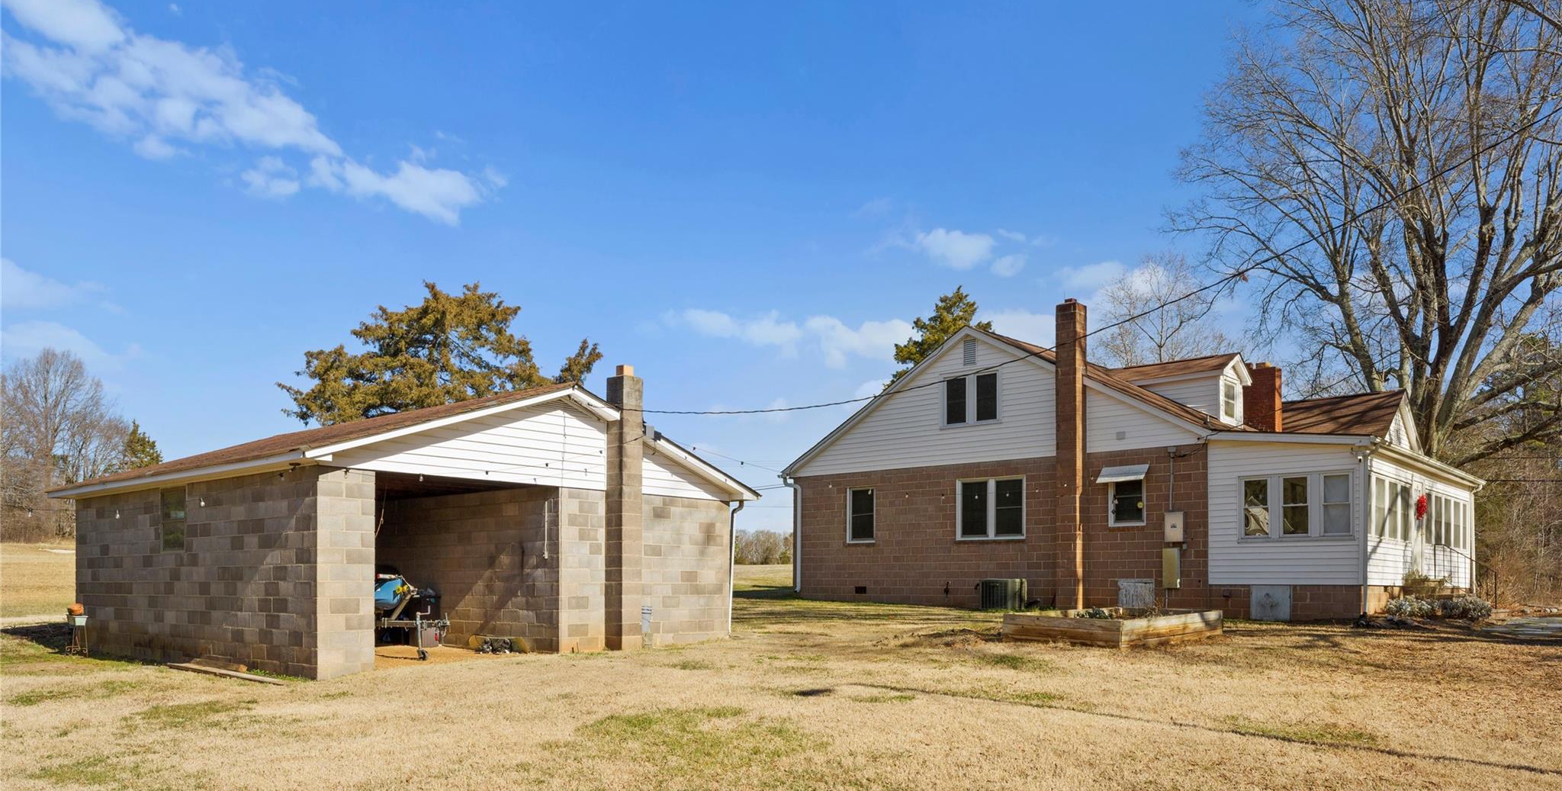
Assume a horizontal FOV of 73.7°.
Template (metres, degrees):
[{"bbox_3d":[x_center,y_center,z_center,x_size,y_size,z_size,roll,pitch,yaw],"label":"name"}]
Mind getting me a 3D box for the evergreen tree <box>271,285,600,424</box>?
[{"bbox_3d":[-10.600,1.750,33.000,9.900,10.500,9.500,0,-7,0],"label":"evergreen tree"}]

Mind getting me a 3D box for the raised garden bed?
[{"bbox_3d":[5.600,3.810,17.200,2.000,0.410,4.300,-7,-10,41],"label":"raised garden bed"}]

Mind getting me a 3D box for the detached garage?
[{"bbox_3d":[-6.350,2.150,17.800,8.600,4.250,8.100,-6,-10,40],"label":"detached garage"}]

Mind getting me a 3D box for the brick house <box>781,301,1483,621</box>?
[{"bbox_3d":[9.200,2.250,28.200,15.000,7.000,11.100,-7,-10,41],"label":"brick house"}]

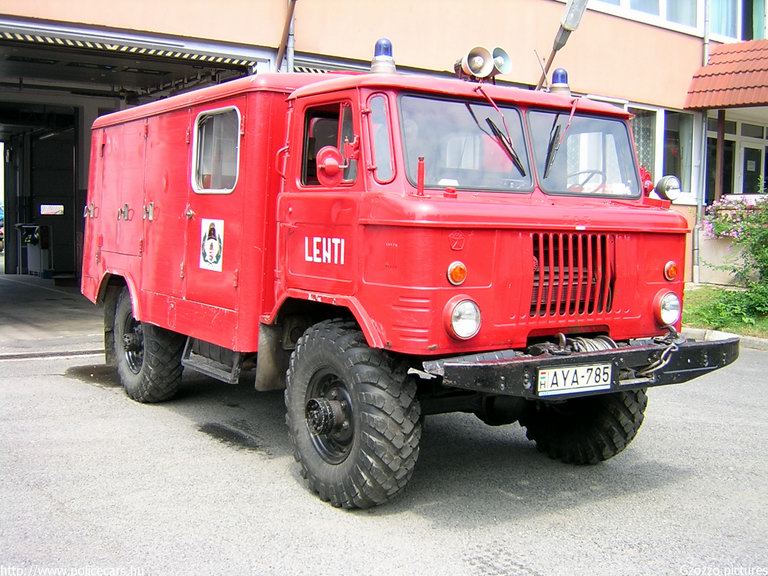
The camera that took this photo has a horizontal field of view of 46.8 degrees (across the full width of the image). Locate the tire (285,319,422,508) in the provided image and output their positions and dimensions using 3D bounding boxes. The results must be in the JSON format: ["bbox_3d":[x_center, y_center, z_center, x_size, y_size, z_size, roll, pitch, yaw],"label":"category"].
[{"bbox_3d":[-0.195,0.697,4.968,0.330,1.041,1.053,-1,5,-33],"label":"tire"}]

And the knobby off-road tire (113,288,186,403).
[{"bbox_3d":[-2.033,0.454,7.698,0.330,1.041,1.053,-2,5,-34],"label":"knobby off-road tire"}]

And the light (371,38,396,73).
[{"bbox_3d":[-0.001,-1.303,4.973,0.146,0.192,0.146,1,4,0],"label":"light"}]

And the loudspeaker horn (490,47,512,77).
[{"bbox_3d":[0.650,-1.376,5.510,0.190,0.190,0.220,-3,-3,-43],"label":"loudspeaker horn"}]

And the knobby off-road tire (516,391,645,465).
[{"bbox_3d":[1.298,0.657,5.987,0.330,1.041,1.053,-1,5,-33],"label":"knobby off-road tire"}]

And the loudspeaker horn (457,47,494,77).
[{"bbox_3d":[0.521,-1.340,5.357,0.190,0.190,0.220,-1,2,-28],"label":"loudspeaker horn"}]

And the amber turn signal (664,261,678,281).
[{"bbox_3d":[1.688,-0.101,5.210,0.115,0.115,0.055,-2,5,-34],"label":"amber turn signal"}]

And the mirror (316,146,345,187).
[{"bbox_3d":[-0.280,-0.635,4.660,0.143,0.218,0.070,1,4,-1],"label":"mirror"}]

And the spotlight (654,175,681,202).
[{"bbox_3d":[1.712,-0.605,5.419,0.160,0.160,0.125,-2,5,-34],"label":"spotlight"}]

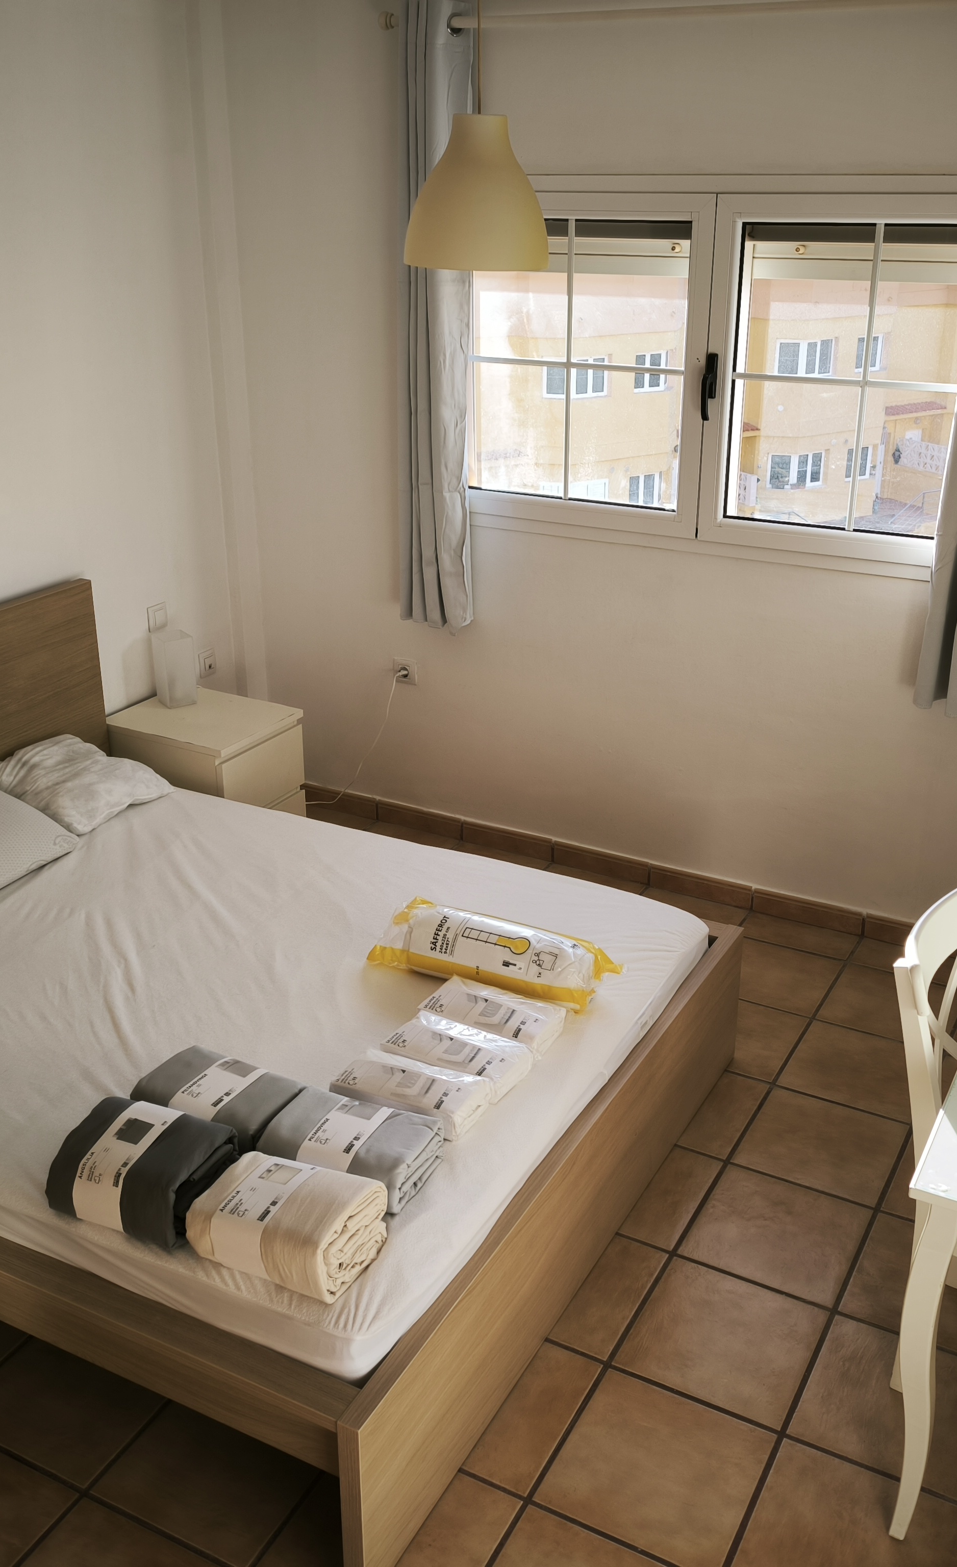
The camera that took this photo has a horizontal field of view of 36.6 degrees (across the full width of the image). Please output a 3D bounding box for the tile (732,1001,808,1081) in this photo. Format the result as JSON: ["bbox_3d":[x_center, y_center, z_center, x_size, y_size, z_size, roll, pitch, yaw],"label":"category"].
[{"bbox_3d":[0.662,0.668,3.807,0.333,0.015,0.333,12,26,26],"label":"tile"}]

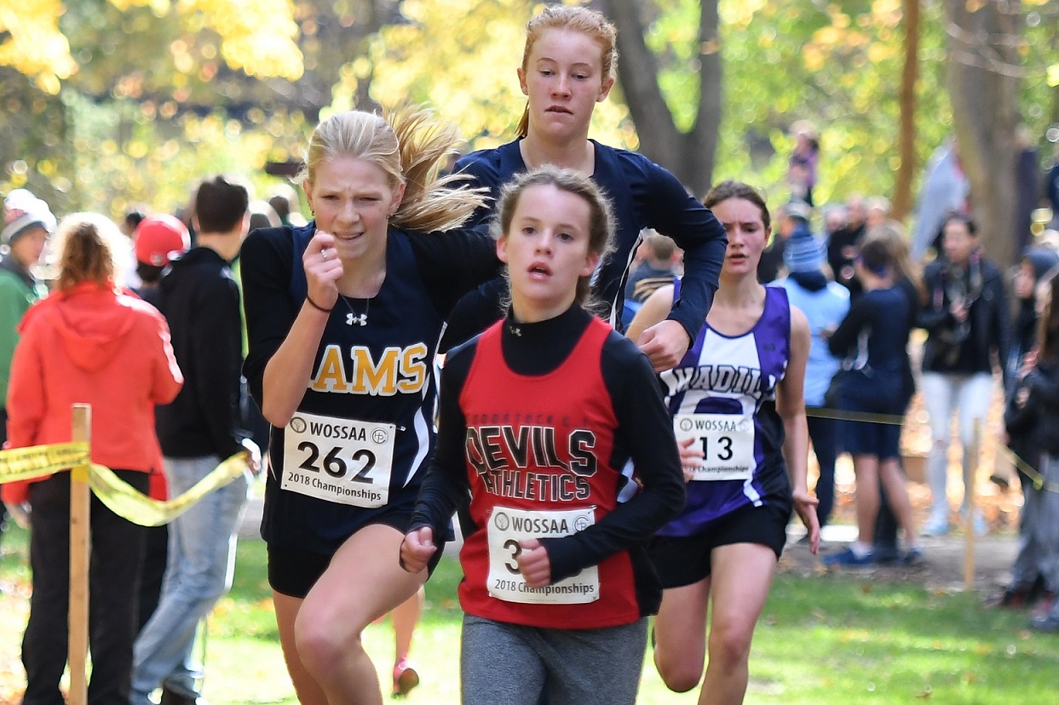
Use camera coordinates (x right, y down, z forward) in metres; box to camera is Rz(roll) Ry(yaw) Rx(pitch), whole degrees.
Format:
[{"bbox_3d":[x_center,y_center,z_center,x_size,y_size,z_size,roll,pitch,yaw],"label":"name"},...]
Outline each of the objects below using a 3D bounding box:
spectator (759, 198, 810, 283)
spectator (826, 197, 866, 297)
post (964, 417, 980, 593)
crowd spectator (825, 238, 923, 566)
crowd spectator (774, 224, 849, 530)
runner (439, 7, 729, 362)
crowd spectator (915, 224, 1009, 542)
[{"bbox_3d":[1.611,-0.091,29.011,0.360,1.740,0.500,-1,1,-39],"label":"spectator"},{"bbox_3d":[2.074,-0.124,29.511,0.520,1.750,0.360,0,1,24],"label":"spectator"},{"bbox_3d":[1.956,0.671,20.405,0.042,0.768,0.042,3,1,0],"label":"post"},{"bbox_3d":[1.659,0.235,22.210,0.420,1.580,0.420,1,1,41],"label":"crowd spectator"},{"bbox_3d":[1.462,0.144,24.010,0.470,1.630,0.360,0,1,-18],"label":"crowd spectator"},{"bbox_3d":[0.084,0.269,7.961,0.530,1.740,0.750,0,1,3],"label":"runner"},{"bbox_3d":[2.259,0.116,24.011,0.500,1.680,0.380,0,1,12],"label":"crowd spectator"}]

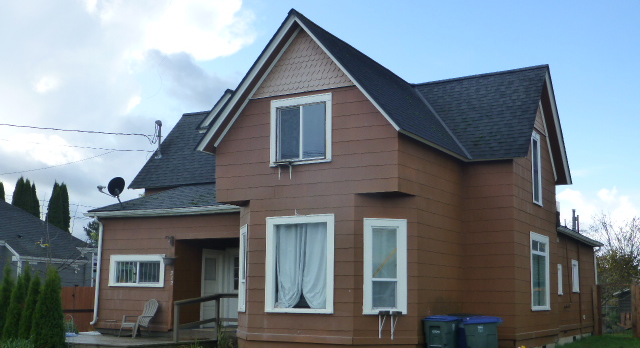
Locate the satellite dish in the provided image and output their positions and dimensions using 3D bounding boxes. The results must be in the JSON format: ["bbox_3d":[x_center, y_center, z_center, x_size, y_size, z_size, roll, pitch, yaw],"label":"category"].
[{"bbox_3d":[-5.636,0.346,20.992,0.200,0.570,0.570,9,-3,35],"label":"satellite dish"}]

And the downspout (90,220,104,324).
[{"bbox_3d":[-6.124,2.674,20.791,0.100,2.933,0.300,-4,-10,30],"label":"downspout"}]

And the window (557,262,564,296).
[{"bbox_3d":[7.307,3.214,23.044,0.100,0.950,0.700,-4,-10,30],"label":"window"}]

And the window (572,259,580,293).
[{"bbox_3d":[8.417,3.377,24.928,0.100,1.080,0.920,-4,-10,30],"label":"window"}]

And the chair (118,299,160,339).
[{"bbox_3d":[-4.623,3.702,19.397,0.720,0.930,0.840,-4,-10,30],"label":"chair"}]

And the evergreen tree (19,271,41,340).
[{"bbox_3d":[-6.622,3.171,17.676,0.700,1.801,0.700,-4,-10,30],"label":"evergreen tree"}]

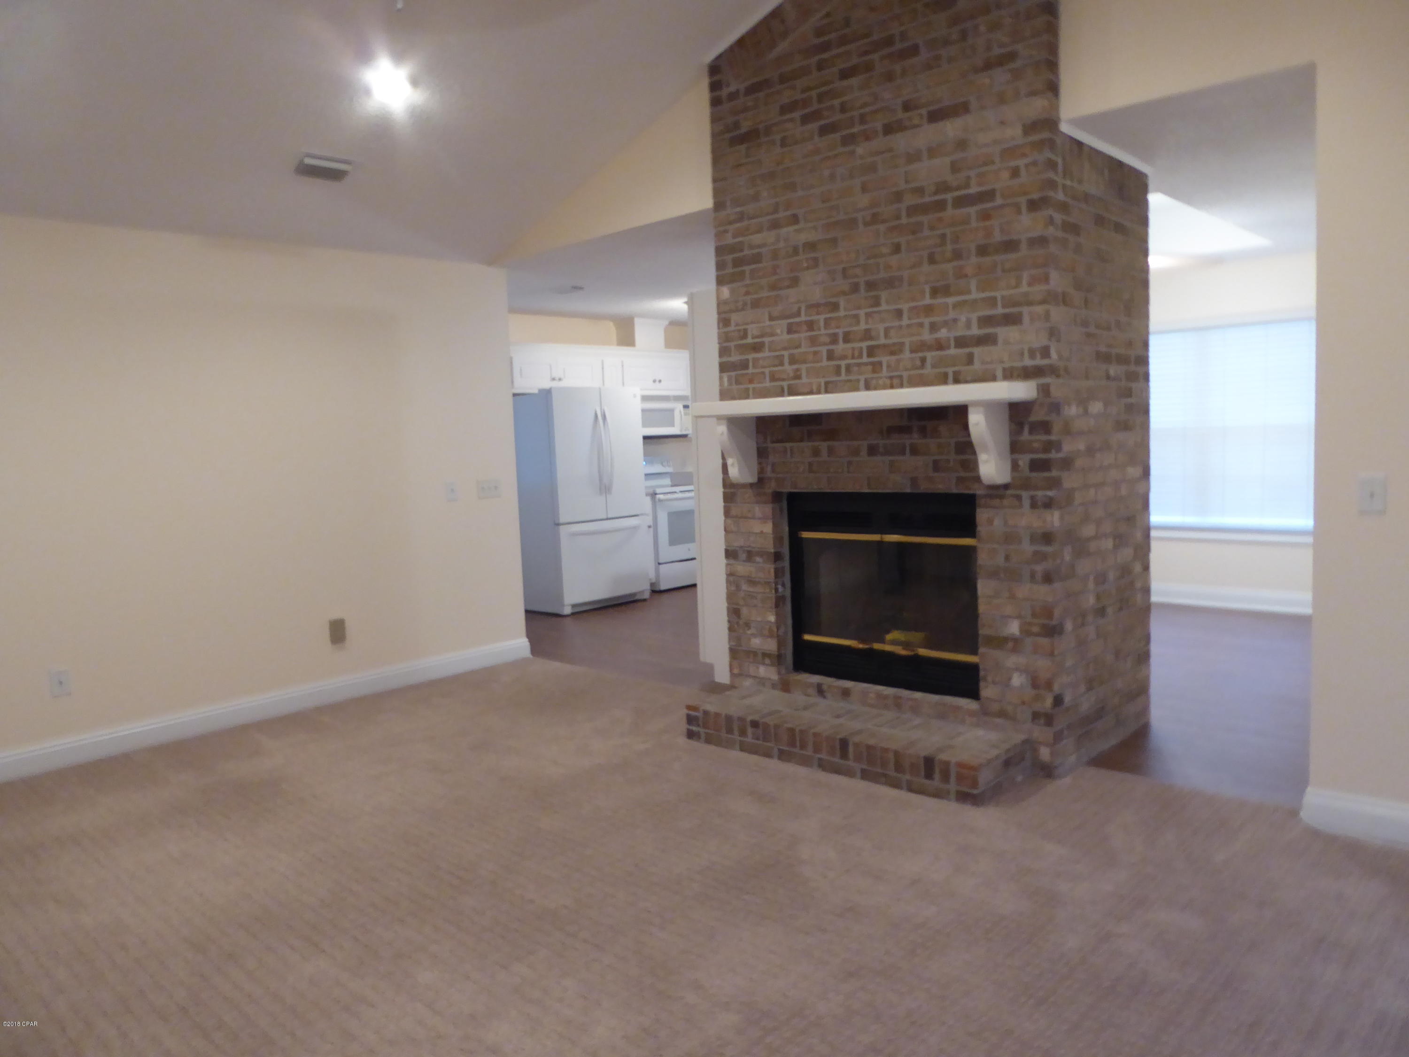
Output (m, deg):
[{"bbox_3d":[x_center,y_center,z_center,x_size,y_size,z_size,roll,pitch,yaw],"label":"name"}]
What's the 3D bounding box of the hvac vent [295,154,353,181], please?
[{"bbox_3d":[-1.741,-1.641,4.467,0.160,0.025,0.250,-26,-12,41],"label":"hvac vent"}]

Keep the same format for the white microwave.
[{"bbox_3d":[-0.529,-1.048,9.083,0.410,0.380,0.765,3,7,42],"label":"white microwave"}]

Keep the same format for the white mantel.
[{"bbox_3d":[0.597,-0.366,4.060,1.510,0.377,0.250,3,7,42],"label":"white mantel"}]

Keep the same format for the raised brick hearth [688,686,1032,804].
[{"bbox_3d":[0.594,0.867,4.085,1.417,0.160,0.430,3,7,42],"label":"raised brick hearth"}]

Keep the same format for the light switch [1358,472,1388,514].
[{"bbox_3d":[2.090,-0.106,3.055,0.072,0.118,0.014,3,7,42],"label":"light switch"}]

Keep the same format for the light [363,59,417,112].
[{"bbox_3d":[-1.315,-1.854,4.087,0.190,0.040,0.190,-26,-12,41],"label":"light"}]

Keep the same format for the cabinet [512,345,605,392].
[{"bbox_3d":[-1.319,-1.331,8.235,0.345,0.380,0.970,3,7,42],"label":"cabinet"}]

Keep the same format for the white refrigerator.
[{"bbox_3d":[-1.089,-0.258,8.174,0.820,1.777,0.925,3,7,42],"label":"white refrigerator"}]

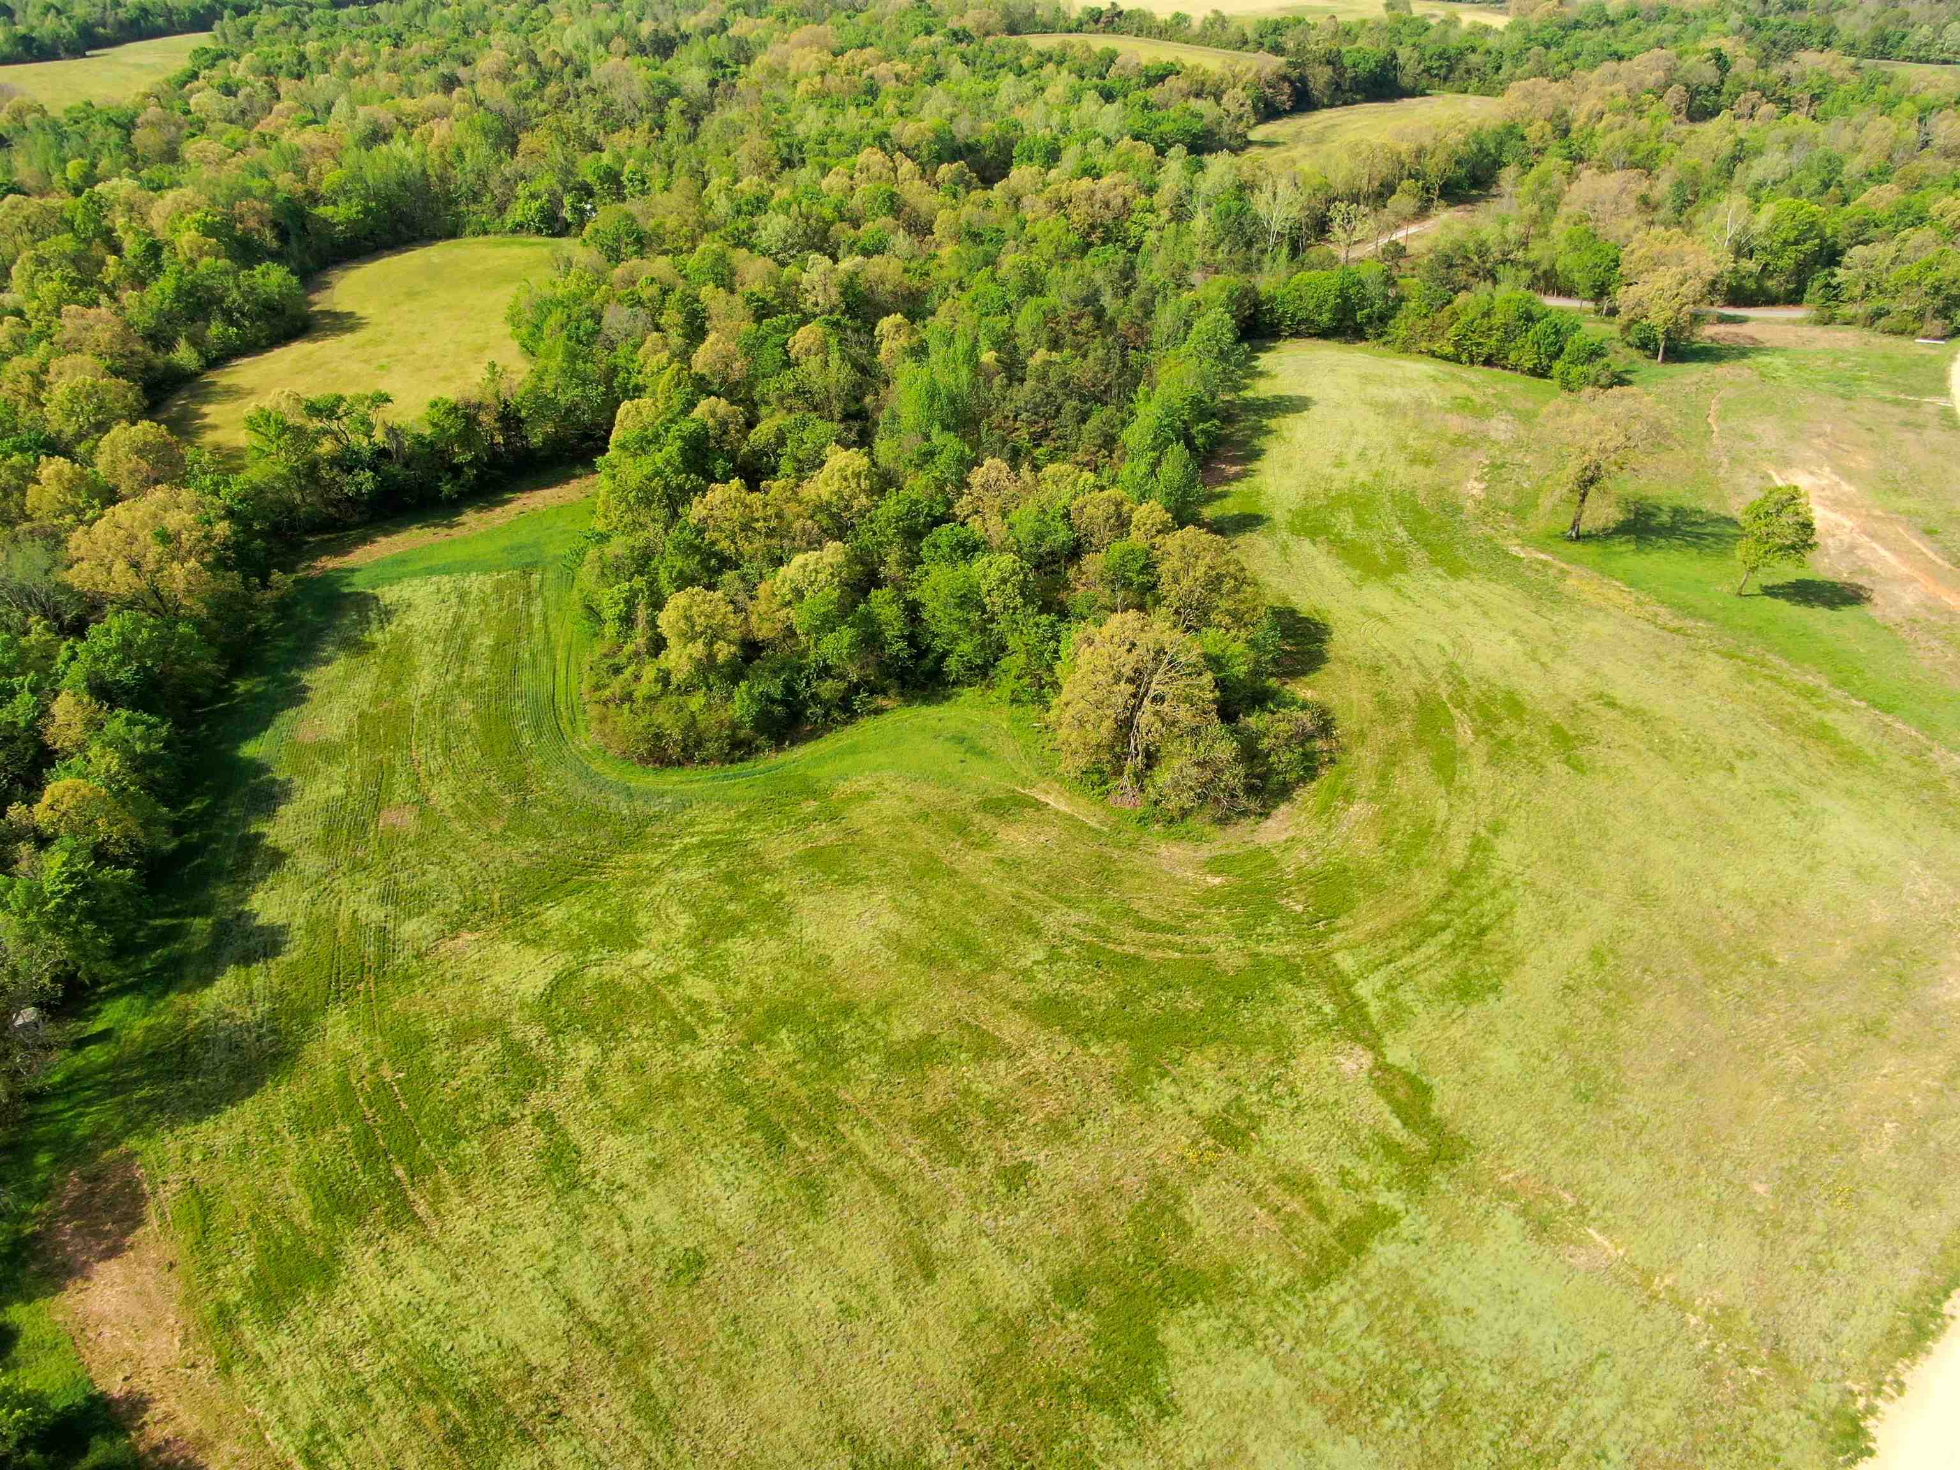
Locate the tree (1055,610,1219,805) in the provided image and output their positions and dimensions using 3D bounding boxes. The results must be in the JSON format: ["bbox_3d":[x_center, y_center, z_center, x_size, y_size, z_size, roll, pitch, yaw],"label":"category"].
[{"bbox_3d":[11.970,-1.780,105.500,12.930,16.260,12.930,4,32,6],"label":"tree"}]

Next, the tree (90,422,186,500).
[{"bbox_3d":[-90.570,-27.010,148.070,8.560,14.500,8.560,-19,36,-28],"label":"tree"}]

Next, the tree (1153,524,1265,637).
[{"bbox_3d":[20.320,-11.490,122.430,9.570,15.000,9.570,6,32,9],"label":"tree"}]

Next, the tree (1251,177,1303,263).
[{"bbox_3d":[57.670,-100.450,265.000,9.560,16.720,9.560,6,32,10],"label":"tree"}]

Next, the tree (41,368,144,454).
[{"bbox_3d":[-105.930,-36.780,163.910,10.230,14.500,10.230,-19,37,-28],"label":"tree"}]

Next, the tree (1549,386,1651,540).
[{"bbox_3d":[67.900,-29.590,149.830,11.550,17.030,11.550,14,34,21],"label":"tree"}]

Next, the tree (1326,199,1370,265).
[{"bbox_3d":[71.710,-98.150,265.650,8.060,12.110,8.060,8,33,12],"label":"tree"}]

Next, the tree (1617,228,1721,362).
[{"bbox_3d":[104.700,-67.050,207.790,14.240,19.940,14.240,15,35,22],"label":"tree"}]

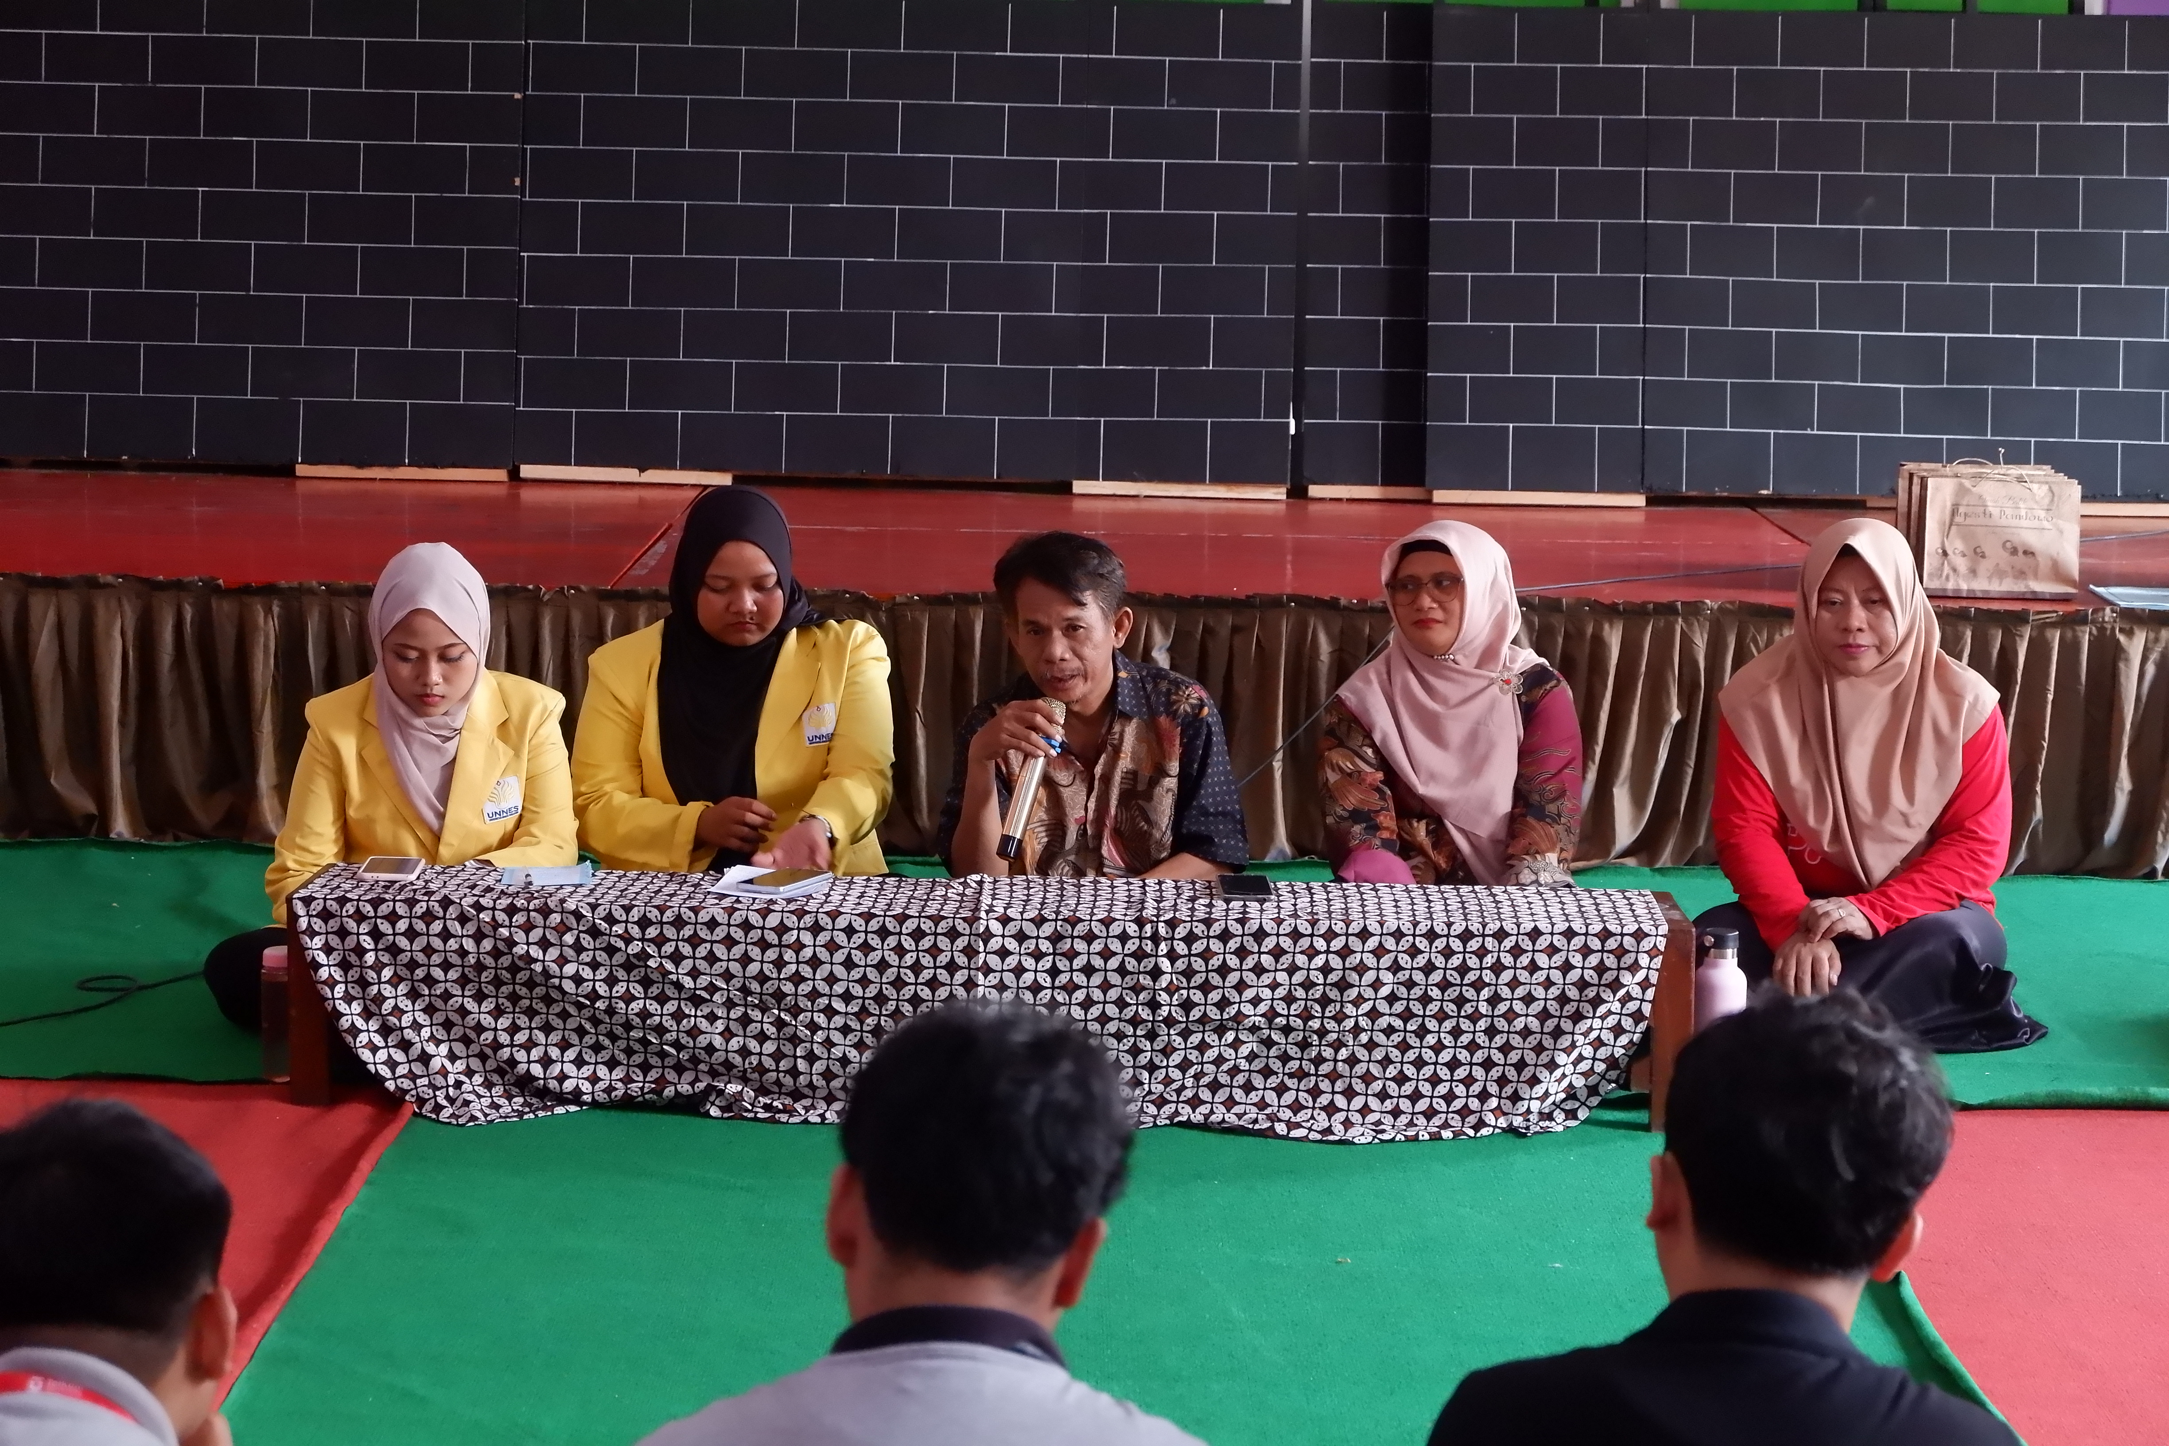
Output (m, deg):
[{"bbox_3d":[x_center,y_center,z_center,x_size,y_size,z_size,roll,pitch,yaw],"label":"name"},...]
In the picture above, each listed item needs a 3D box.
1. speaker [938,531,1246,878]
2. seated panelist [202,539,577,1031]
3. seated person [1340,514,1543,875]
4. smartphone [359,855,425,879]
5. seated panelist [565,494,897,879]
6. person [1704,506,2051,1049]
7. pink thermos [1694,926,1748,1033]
[{"bbox_3d":[0.010,0.101,6.979,0.580,0.790,0.620,2,8,4],"label":"speaker"},{"bbox_3d":[-1.045,0.094,7.014,0.640,0.765,0.600,1,8,-2],"label":"seated panelist"},{"bbox_3d":[0.570,0.097,7.005,0.580,0.810,0.600,2,8,10],"label":"seated person"},{"bbox_3d":[-1.022,0.216,6.666,0.078,0.009,0.160,1,8,-2],"label":"smartphone"},{"bbox_3d":[-0.544,0.061,7.018,0.620,0.840,0.600,1,8,1],"label":"seated panelist"},{"bbox_3d":[1.241,0.074,7.227,0.620,0.820,0.580,2,8,7],"label":"person"},{"bbox_3d":[0.925,0.435,6.597,0.076,0.262,0.076,1,8,1],"label":"pink thermos"}]

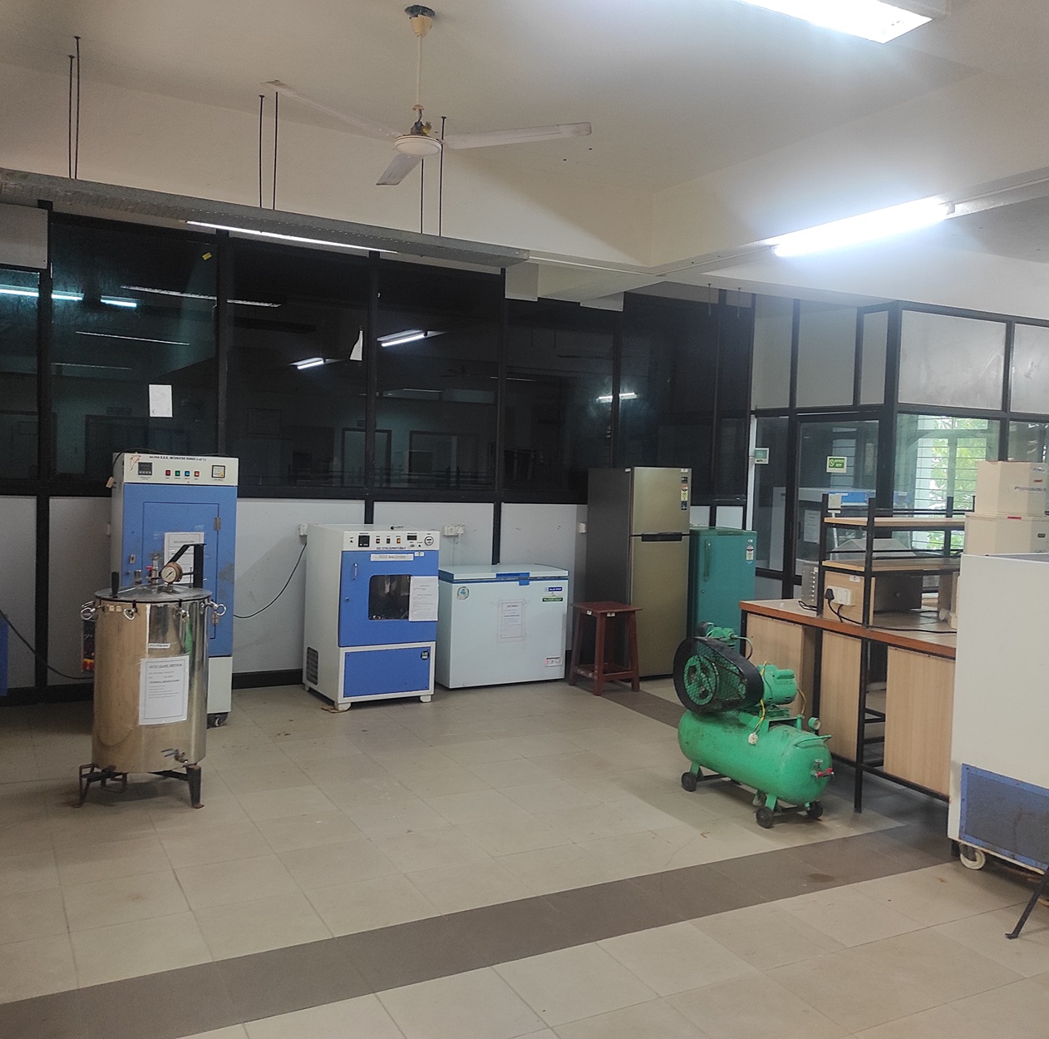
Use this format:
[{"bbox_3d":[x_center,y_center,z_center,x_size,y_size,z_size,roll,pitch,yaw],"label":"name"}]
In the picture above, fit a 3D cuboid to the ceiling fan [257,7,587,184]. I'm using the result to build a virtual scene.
[{"bbox_3d":[-0.419,-1.715,3.934,1.280,0.590,1.220,1,3,-18],"label":"ceiling fan"}]

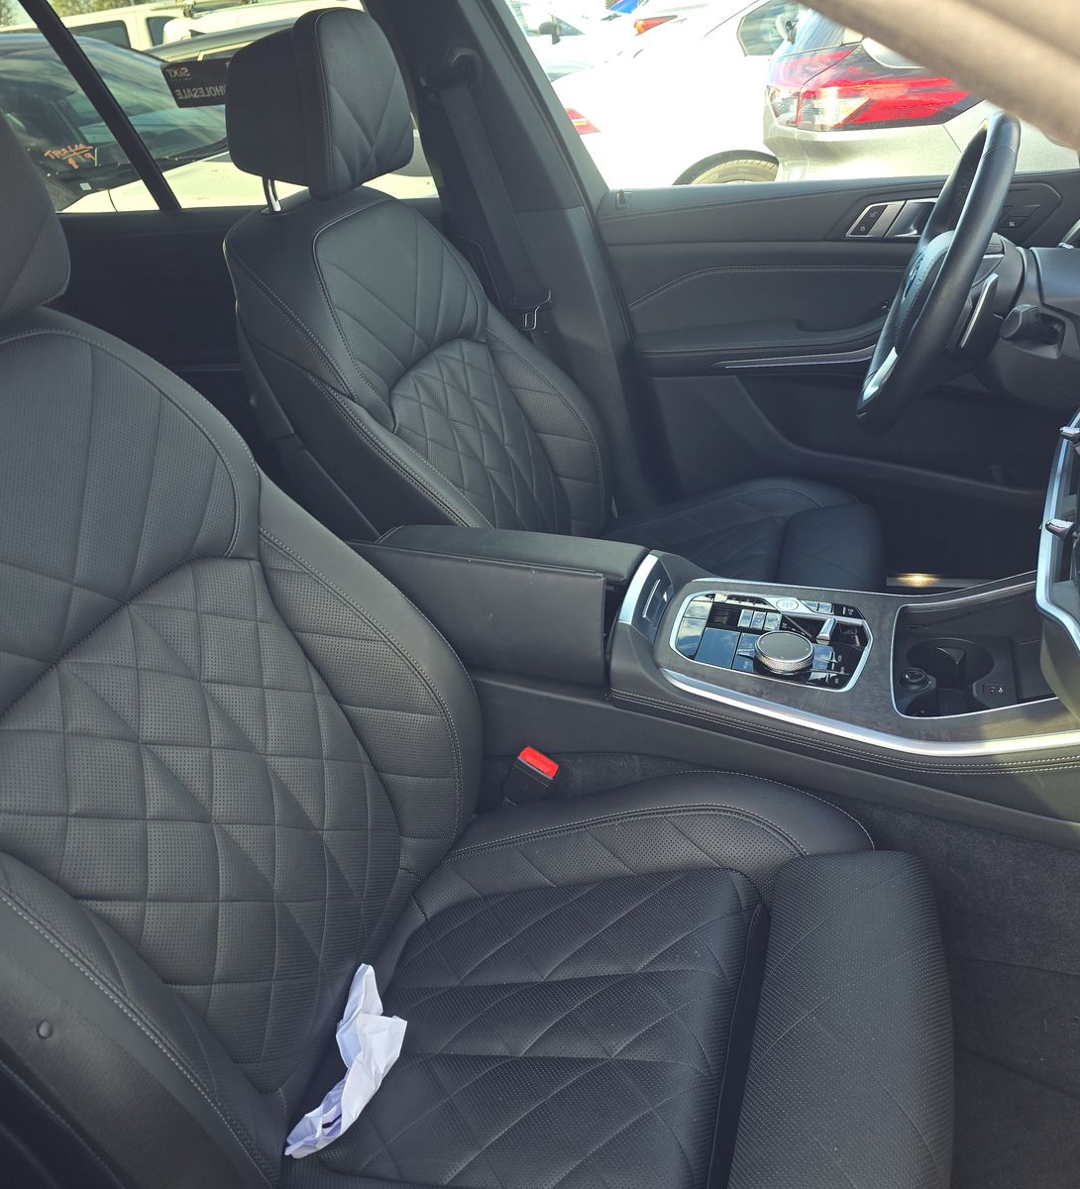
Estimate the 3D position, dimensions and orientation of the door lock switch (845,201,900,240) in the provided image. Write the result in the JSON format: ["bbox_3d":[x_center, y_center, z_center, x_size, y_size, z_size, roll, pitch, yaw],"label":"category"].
[{"bbox_3d":[0.481,-0.542,1.525,0.072,0.050,0.020,4,28,17],"label":"door lock switch"}]

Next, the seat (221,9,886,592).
[{"bbox_3d":[0.071,-0.287,1.448,0.840,0.940,0.530,5,30,14],"label":"seat"}]

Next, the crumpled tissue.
[{"bbox_3d":[-0.148,0.367,0.824,0.061,0.043,0.172,5,30,14],"label":"crumpled tissue"}]

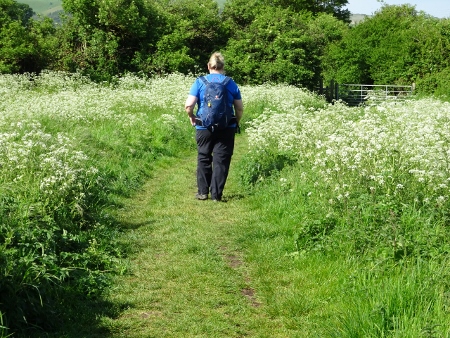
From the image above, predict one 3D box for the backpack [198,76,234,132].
[{"bbox_3d":[-0.096,-0.717,14.300,0.380,0.590,0.310,0,5,6],"label":"backpack"}]

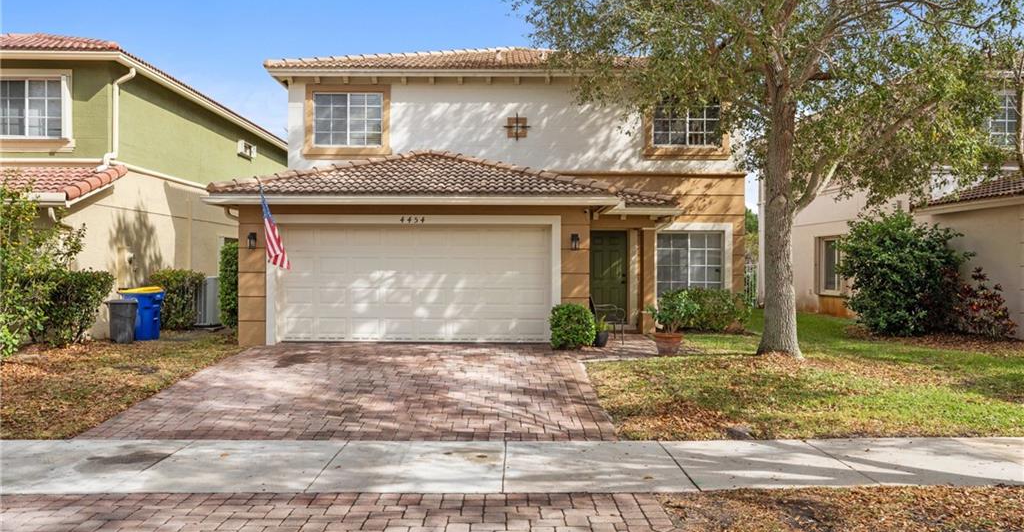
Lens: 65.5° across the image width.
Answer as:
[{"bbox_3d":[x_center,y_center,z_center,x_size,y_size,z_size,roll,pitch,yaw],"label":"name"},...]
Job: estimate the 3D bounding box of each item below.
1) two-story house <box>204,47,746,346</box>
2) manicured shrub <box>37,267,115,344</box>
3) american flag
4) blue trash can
[{"bbox_3d":[0.150,-2.330,20.300,10.600,7.400,13.500,0,0,0],"label":"two-story house"},{"bbox_3d":[-7.800,0.730,14.200,1.270,1.330,1.200,0,0,0],"label":"manicured shrub"},{"bbox_3d":[-3.980,-0.680,13.350,0.460,1.460,0.550,0,0,0],"label":"american flag"},{"bbox_3d":[-7.120,0.930,15.300,0.740,1.030,0.660,0,0,0],"label":"blue trash can"}]

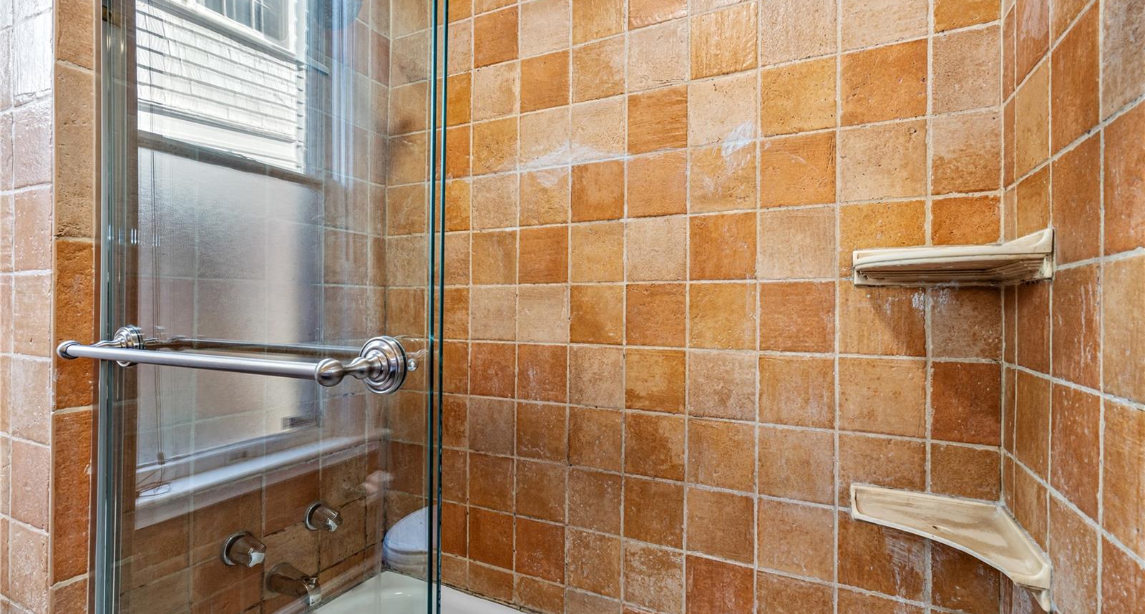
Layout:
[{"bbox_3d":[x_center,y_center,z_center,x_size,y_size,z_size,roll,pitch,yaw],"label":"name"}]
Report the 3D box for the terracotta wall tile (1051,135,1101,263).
[{"bbox_3d":[0.647,-0.132,0.650,0.010,0.146,0.142,0,0,26],"label":"terracotta wall tile"}]

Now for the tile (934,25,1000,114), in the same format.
[{"bbox_3d":[0.725,-0.434,0.939,0.098,0.144,0.012,0,-1,26],"label":"tile"}]

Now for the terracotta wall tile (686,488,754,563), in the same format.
[{"bbox_3d":[0.326,0.477,1.125,0.145,0.141,0.012,0,-1,26],"label":"terracotta wall tile"}]

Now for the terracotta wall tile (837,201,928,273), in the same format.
[{"bbox_3d":[0.607,-0.131,0.997,0.144,0.144,0.012,0,0,26],"label":"terracotta wall tile"}]

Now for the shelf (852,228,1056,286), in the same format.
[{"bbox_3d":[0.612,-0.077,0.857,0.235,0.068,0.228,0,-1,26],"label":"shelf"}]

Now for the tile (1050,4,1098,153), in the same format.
[{"bbox_3d":[0.647,-0.285,0.647,0.012,0.144,0.138,0,0,26],"label":"tile"}]

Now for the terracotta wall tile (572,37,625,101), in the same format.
[{"bbox_3d":[0.066,-0.589,1.266,0.144,0.144,0.011,0,0,26],"label":"terracotta wall tile"}]

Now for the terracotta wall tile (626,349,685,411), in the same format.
[{"bbox_3d":[0.195,0.173,1.195,0.144,0.147,0.011,0,0,26],"label":"terracotta wall tile"}]

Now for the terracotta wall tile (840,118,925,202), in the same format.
[{"bbox_3d":[0.614,-0.287,1.012,0.148,0.145,0.012,0,-1,26],"label":"terracotta wall tile"}]

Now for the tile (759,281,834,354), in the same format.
[{"bbox_3d":[0.471,0.022,1.069,0.146,0.147,0.010,0,0,26],"label":"tile"}]

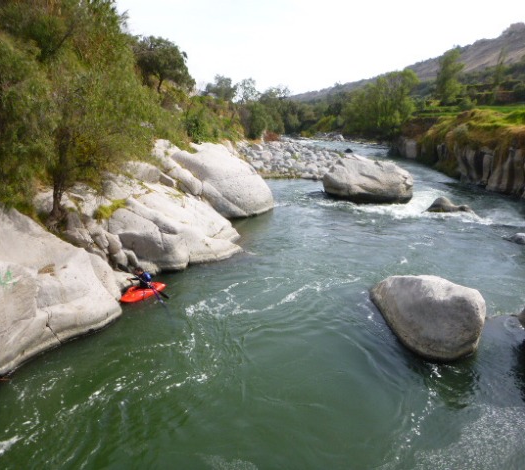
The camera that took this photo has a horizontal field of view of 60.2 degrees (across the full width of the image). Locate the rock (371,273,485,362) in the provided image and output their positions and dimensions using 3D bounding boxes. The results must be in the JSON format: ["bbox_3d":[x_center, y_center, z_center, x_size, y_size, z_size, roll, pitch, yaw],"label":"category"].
[{"bbox_3d":[4.995,2.372,14.072,2.575,1.545,4.017,-4,16,-14],"label":"rock"}]

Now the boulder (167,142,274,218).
[{"bbox_3d":[-2.884,-3.771,31.020,7.210,4.532,5.665,9,18,29],"label":"boulder"}]

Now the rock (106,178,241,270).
[{"bbox_3d":[-3.966,-0.547,21.226,6.180,3.244,4.944,9,18,29],"label":"rock"}]

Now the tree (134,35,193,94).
[{"bbox_3d":[-9.579,-16.161,42.549,5.356,5.047,5.150,0,16,0],"label":"tree"}]

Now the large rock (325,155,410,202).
[{"bbox_3d":[7.931,-4.250,34.094,5.974,3.090,4.738,0,16,0],"label":"large rock"}]

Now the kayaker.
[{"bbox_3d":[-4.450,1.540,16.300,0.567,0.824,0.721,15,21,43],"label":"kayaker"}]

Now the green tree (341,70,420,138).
[{"bbox_3d":[21.836,-24.496,85.130,13.184,12.360,10.815,0,16,0],"label":"green tree"}]

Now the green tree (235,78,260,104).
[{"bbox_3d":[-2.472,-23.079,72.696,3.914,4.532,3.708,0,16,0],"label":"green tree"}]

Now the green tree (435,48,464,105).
[{"bbox_3d":[36.050,-30.510,87.738,4.738,10.197,4.738,0,16,0],"label":"green tree"}]

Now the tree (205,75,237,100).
[{"bbox_3d":[-6.231,-21.427,66.741,5.047,4.326,4.738,0,16,0],"label":"tree"}]

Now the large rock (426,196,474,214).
[{"bbox_3d":[12.360,-1.955,30.348,2.884,0.978,1.648,0,16,0],"label":"large rock"}]

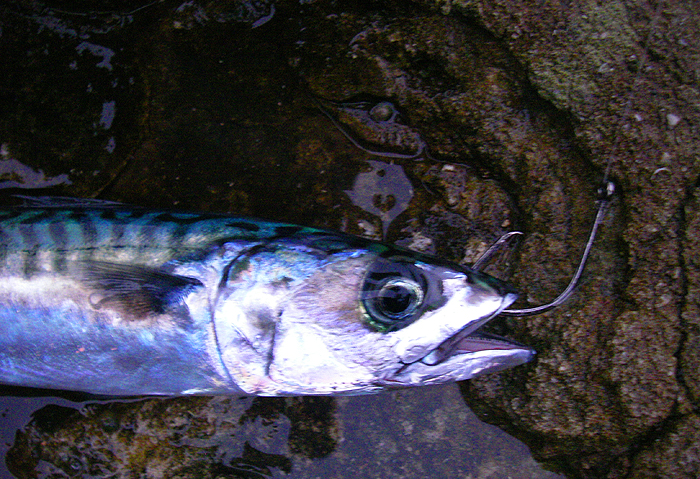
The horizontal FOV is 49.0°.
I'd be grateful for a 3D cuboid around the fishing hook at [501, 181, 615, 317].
[{"bbox_3d":[0.053,0.002,0.220,0.030,0.007,0.052,30,90,12],"label":"fishing hook"}]

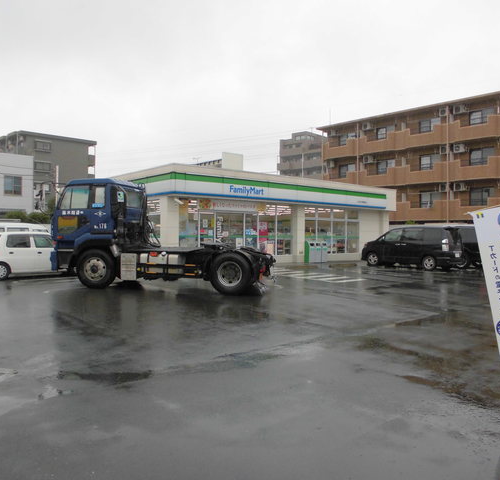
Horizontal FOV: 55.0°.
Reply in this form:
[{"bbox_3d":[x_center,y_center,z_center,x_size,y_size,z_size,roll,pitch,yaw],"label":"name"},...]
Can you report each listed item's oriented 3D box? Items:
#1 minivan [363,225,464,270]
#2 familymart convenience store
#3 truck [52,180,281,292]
[{"bbox_3d":[7.360,0.350,22.200,1.700,1.850,4.580,0,0,-41],"label":"minivan"},{"bbox_3d":[-1.040,-0.840,26.900,15.000,4.100,11.500,0,0,-42],"label":"familymart convenience store"},{"bbox_3d":[-2.190,-0.140,13.150,5.800,2.880,2.400,0,0,15],"label":"truck"}]

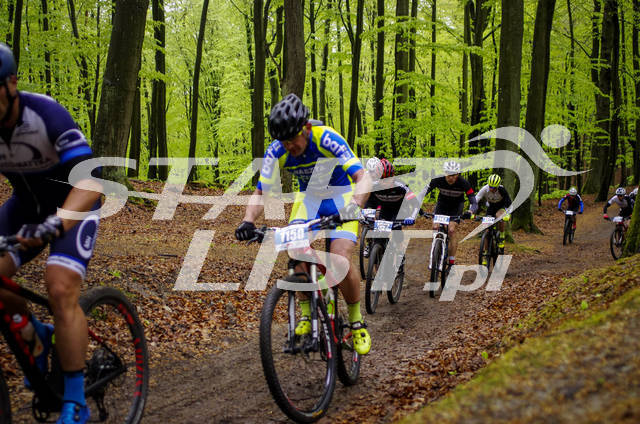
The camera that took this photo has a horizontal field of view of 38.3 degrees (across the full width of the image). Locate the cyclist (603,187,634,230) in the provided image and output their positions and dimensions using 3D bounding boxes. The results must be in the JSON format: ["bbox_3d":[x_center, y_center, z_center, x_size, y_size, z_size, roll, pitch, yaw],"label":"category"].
[{"bbox_3d":[7.080,0.190,21.500,0.720,1.500,0.920,2,0,35],"label":"cyclist"}]

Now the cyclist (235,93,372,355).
[{"bbox_3d":[-0.030,0.070,5.080,0.680,1.400,0.900,2,-1,13],"label":"cyclist"}]

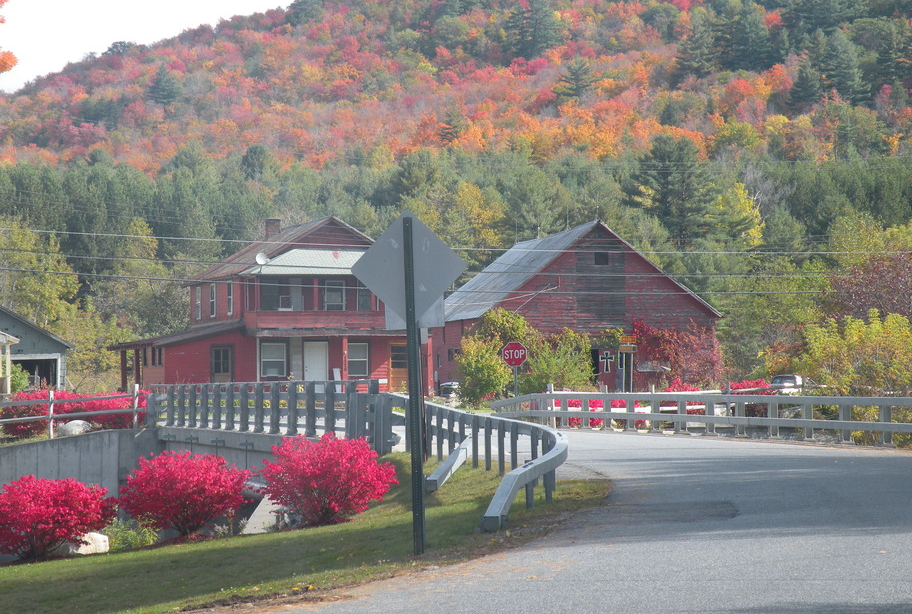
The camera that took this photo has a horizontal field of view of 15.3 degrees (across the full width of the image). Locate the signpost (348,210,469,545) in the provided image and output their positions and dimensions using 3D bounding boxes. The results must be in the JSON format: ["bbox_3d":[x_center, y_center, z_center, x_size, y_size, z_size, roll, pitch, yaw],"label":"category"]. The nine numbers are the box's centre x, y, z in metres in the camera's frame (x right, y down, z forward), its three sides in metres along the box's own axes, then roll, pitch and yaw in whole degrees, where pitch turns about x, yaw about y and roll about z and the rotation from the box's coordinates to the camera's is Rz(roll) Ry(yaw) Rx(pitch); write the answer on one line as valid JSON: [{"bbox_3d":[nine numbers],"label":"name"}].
[{"bbox_3d":[-0.377,0.674,30.380,1.035,3.070,0.090,-2,-1,0],"label":"signpost"}]

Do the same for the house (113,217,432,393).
[{"bbox_3d":[-7.840,0.180,138.800,10.800,7.400,13.800,0,-1,-14],"label":"house"}]

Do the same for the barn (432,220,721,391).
[{"bbox_3d":[4.420,0.560,150.800,10.200,7.700,20.500,0,-1,-8],"label":"barn"}]

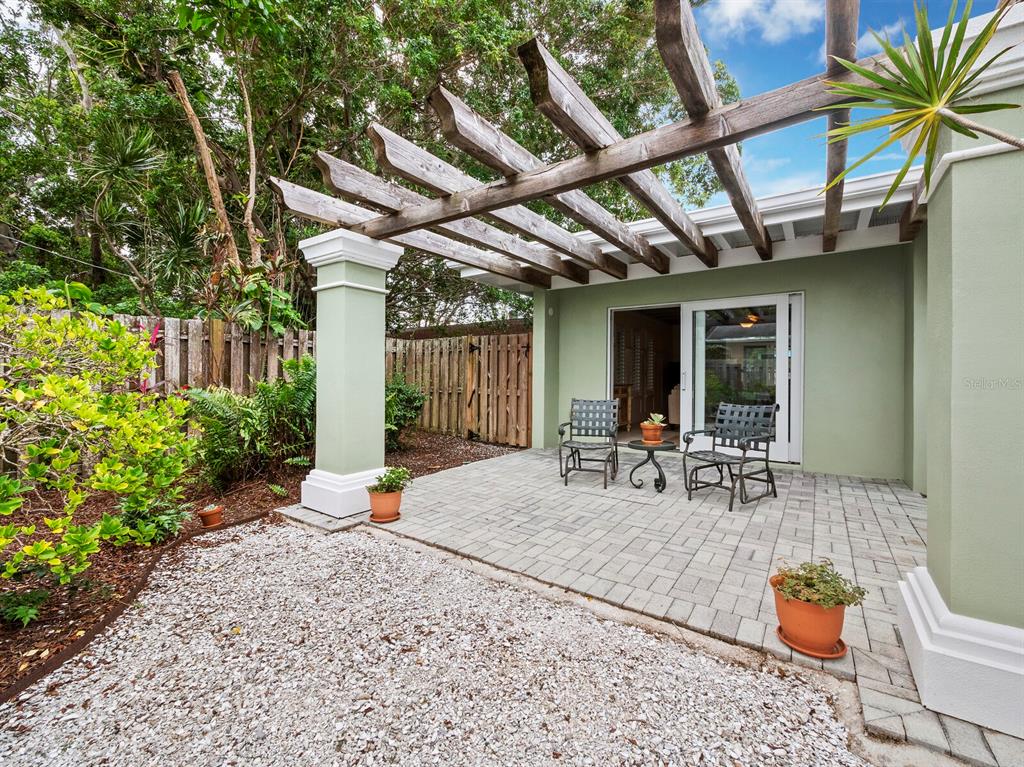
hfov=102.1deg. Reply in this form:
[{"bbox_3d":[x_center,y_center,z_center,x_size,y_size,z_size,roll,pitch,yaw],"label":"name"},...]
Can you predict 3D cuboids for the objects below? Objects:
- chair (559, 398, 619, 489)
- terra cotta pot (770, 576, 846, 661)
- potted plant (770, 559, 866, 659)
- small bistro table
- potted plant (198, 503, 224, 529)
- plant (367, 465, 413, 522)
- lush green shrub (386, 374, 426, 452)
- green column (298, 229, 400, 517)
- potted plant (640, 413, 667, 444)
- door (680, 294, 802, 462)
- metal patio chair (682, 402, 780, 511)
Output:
[{"bbox_3d":[0.877,0.617,4.563,0.600,0.875,0.780,0,1,19],"label":"chair"},{"bbox_3d":[1.272,0.992,1.776,0.270,0.235,0.270,1,1,36],"label":"terra cotta pot"},{"bbox_3d":[1.300,0.950,1.785,0.340,0.320,0.320,1,1,36],"label":"potted plant"},{"bbox_3d":[1.409,0.828,4.140,0.485,0.465,0.485,1,1,37],"label":"small bistro table"},{"bbox_3d":[-2.300,1.020,3.160,0.165,0.150,0.165,0,1,-36],"label":"potted plant"},{"bbox_3d":[-0.985,0.880,3.320,0.345,0.410,0.320,0,1,-17],"label":"plant"},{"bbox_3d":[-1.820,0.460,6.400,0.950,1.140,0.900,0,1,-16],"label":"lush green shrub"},{"bbox_3d":[-1.424,-0.077,3.708,0.610,2.310,0.610,1,1,37],"label":"green column"},{"bbox_3d":[1.425,0.450,4.180,0.245,0.310,0.235,0,1,19],"label":"potted plant"},{"bbox_3d":[2.867,-0.077,5.260,1.370,2.040,0.100,1,1,37],"label":"door"},{"bbox_3d":[2.041,0.627,3.818,0.780,0.875,0.600,0,1,-33],"label":"metal patio chair"}]

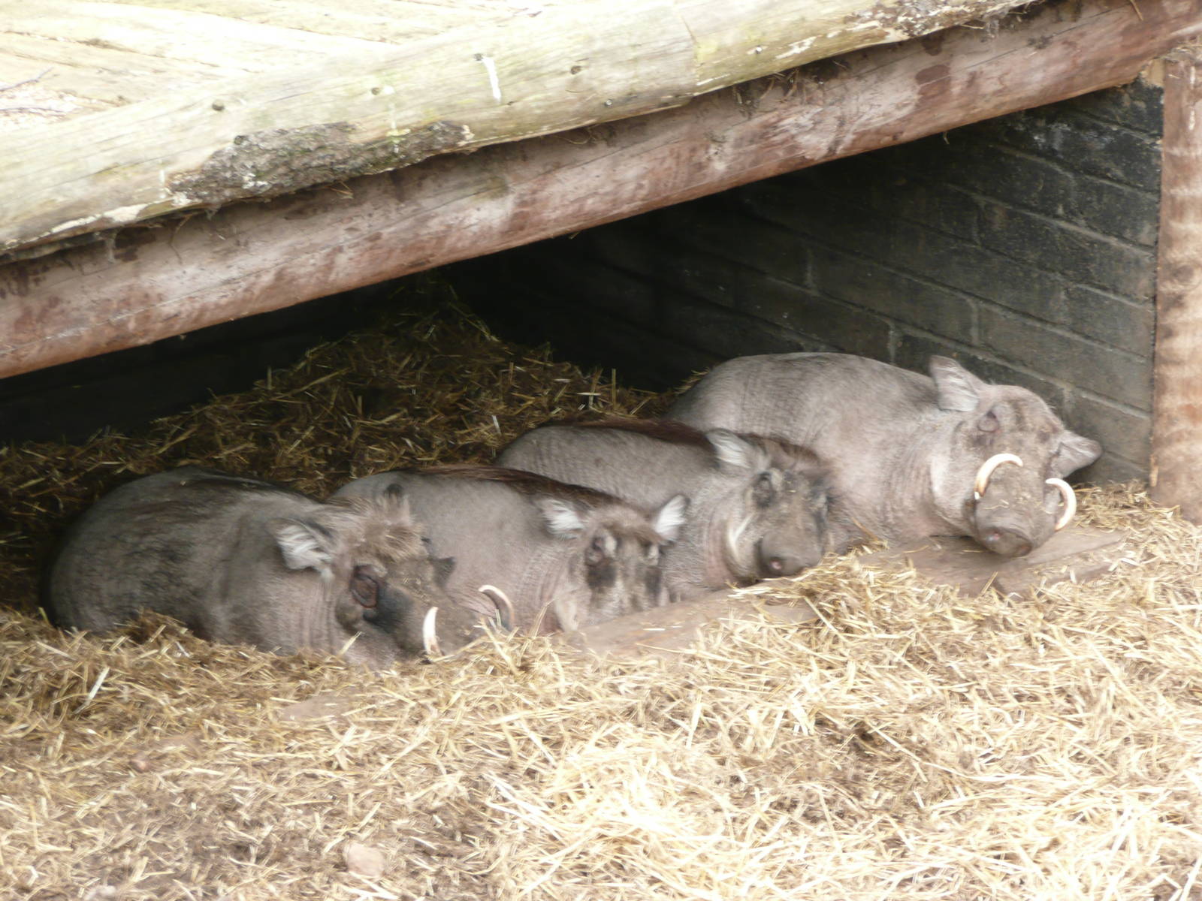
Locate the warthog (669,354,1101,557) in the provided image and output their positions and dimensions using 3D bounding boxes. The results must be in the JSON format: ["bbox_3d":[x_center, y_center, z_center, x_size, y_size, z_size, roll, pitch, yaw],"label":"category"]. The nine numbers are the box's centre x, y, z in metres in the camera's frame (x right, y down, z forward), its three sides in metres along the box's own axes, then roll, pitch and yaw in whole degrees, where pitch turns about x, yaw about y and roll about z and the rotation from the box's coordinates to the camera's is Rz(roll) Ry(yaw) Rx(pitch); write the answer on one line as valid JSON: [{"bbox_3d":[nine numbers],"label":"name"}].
[{"bbox_3d":[0.571,0.013,10.000,1.040,0.380,0.420,14,22,38],"label":"warthog"}]

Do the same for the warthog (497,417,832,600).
[{"bbox_3d":[0.121,0.121,9.750,0.380,0.340,0.920,-16,23,-42],"label":"warthog"}]

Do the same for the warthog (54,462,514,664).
[{"bbox_3d":[-0.632,0.226,9.400,0.970,0.350,0.400,12,21,34],"label":"warthog"}]

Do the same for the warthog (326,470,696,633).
[{"bbox_3d":[-0.190,0.199,9.550,0.920,0.340,0.380,16,23,43],"label":"warthog"}]

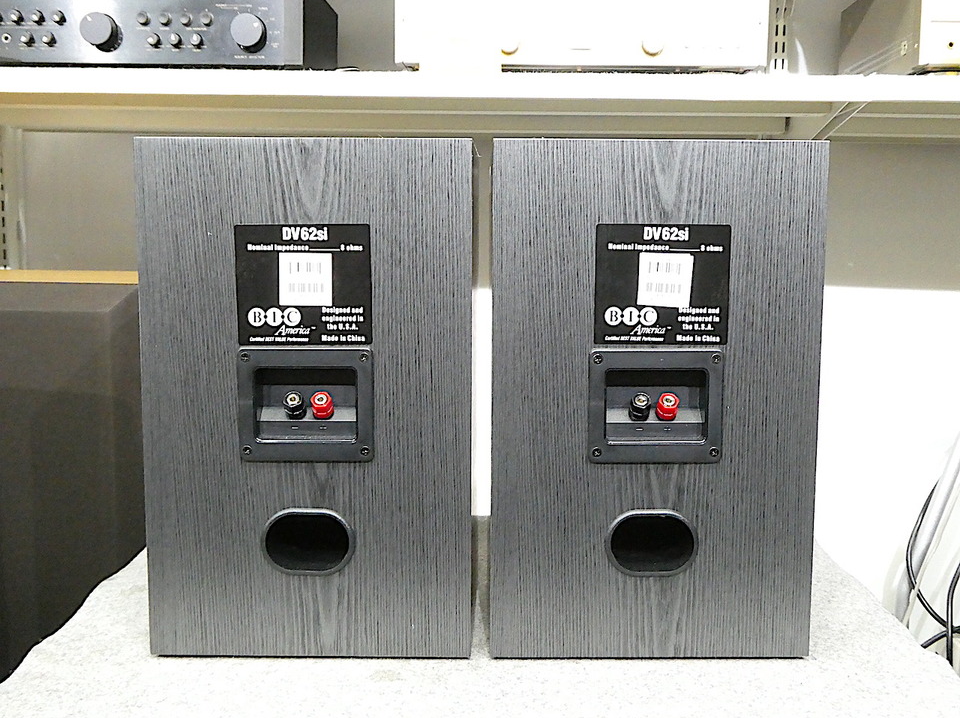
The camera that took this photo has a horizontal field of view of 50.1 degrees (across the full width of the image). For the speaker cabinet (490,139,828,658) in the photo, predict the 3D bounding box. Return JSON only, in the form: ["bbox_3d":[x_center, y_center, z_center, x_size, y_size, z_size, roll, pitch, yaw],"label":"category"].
[{"bbox_3d":[0.120,0.020,0.813,0.226,0.360,0.213,0,6,0],"label":"speaker cabinet"}]

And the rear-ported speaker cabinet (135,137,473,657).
[{"bbox_3d":[-0.117,0.019,0.810,0.226,0.360,0.213,0,6,1],"label":"rear-ported speaker cabinet"}]

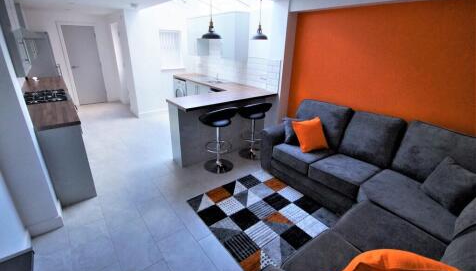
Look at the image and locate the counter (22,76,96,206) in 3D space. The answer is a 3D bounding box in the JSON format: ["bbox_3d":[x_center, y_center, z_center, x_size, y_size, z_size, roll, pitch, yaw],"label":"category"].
[{"bbox_3d":[-3.041,-0.211,3.331,0.630,0.920,3.550,-15,27,-37],"label":"counter"}]

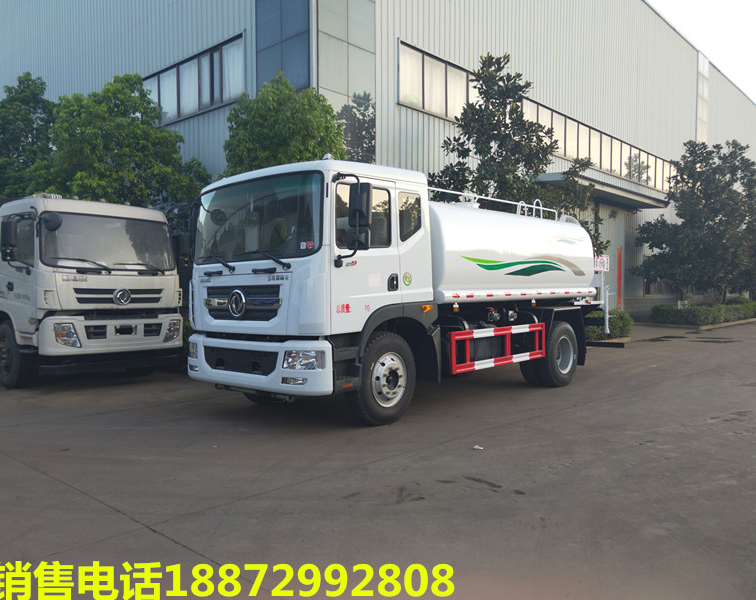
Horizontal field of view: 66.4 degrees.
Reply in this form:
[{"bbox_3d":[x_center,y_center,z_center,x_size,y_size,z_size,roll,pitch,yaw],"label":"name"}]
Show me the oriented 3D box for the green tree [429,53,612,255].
[{"bbox_3d":[3.600,-2.450,14.600,4.300,7.400,4.100,0,1,14],"label":"green tree"}]

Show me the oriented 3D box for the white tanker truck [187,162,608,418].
[{"bbox_3d":[1.006,-0.139,9.160,2.520,2.943,7.521,1,1,42],"label":"white tanker truck"}]

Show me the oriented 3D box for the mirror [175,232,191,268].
[{"bbox_3d":[-3.540,-0.895,10.450,0.140,0.620,0.230,1,1,42],"label":"mirror"}]

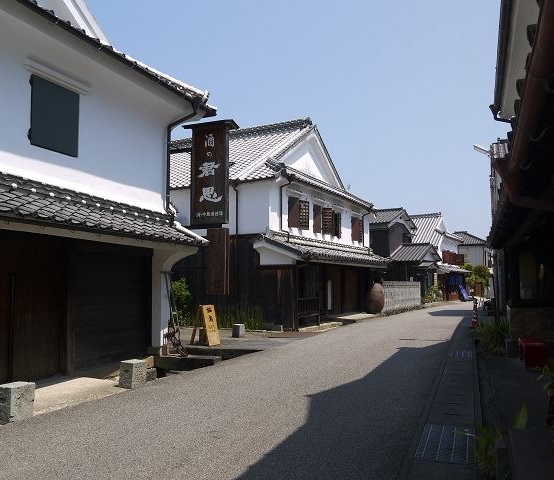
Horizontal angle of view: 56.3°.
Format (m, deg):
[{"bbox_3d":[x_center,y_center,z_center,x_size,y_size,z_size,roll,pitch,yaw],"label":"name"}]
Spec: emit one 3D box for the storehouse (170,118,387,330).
[{"bbox_3d":[-1.605,-0.702,23.881,11.300,8.600,10.200,-3,-6,29],"label":"storehouse"}]

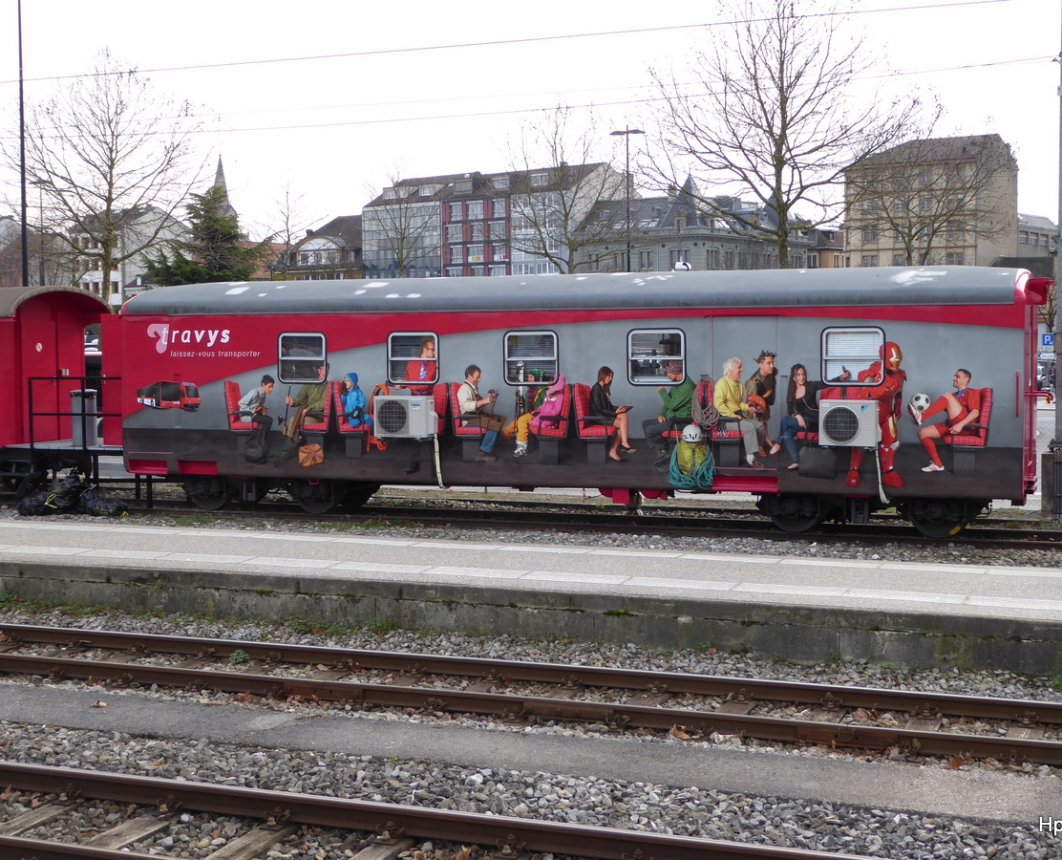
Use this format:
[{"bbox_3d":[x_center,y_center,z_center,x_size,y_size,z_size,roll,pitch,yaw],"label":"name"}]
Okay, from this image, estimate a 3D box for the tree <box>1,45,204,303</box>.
[{"bbox_3d":[-17.377,-8.219,66.355,8.200,14.630,8.200,0,3,0],"label":"tree"}]

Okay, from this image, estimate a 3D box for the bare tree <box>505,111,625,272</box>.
[{"bbox_3d":[1.689,-8.309,76.335,6.100,13.780,6.100,0,3,0],"label":"bare tree"}]

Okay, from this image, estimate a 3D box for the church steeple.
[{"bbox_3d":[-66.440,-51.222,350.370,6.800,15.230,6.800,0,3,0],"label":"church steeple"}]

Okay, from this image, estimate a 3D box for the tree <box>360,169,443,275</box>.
[{"bbox_3d":[-7.967,-9.223,100.323,5.200,13.300,5.200,0,3,0],"label":"tree"}]

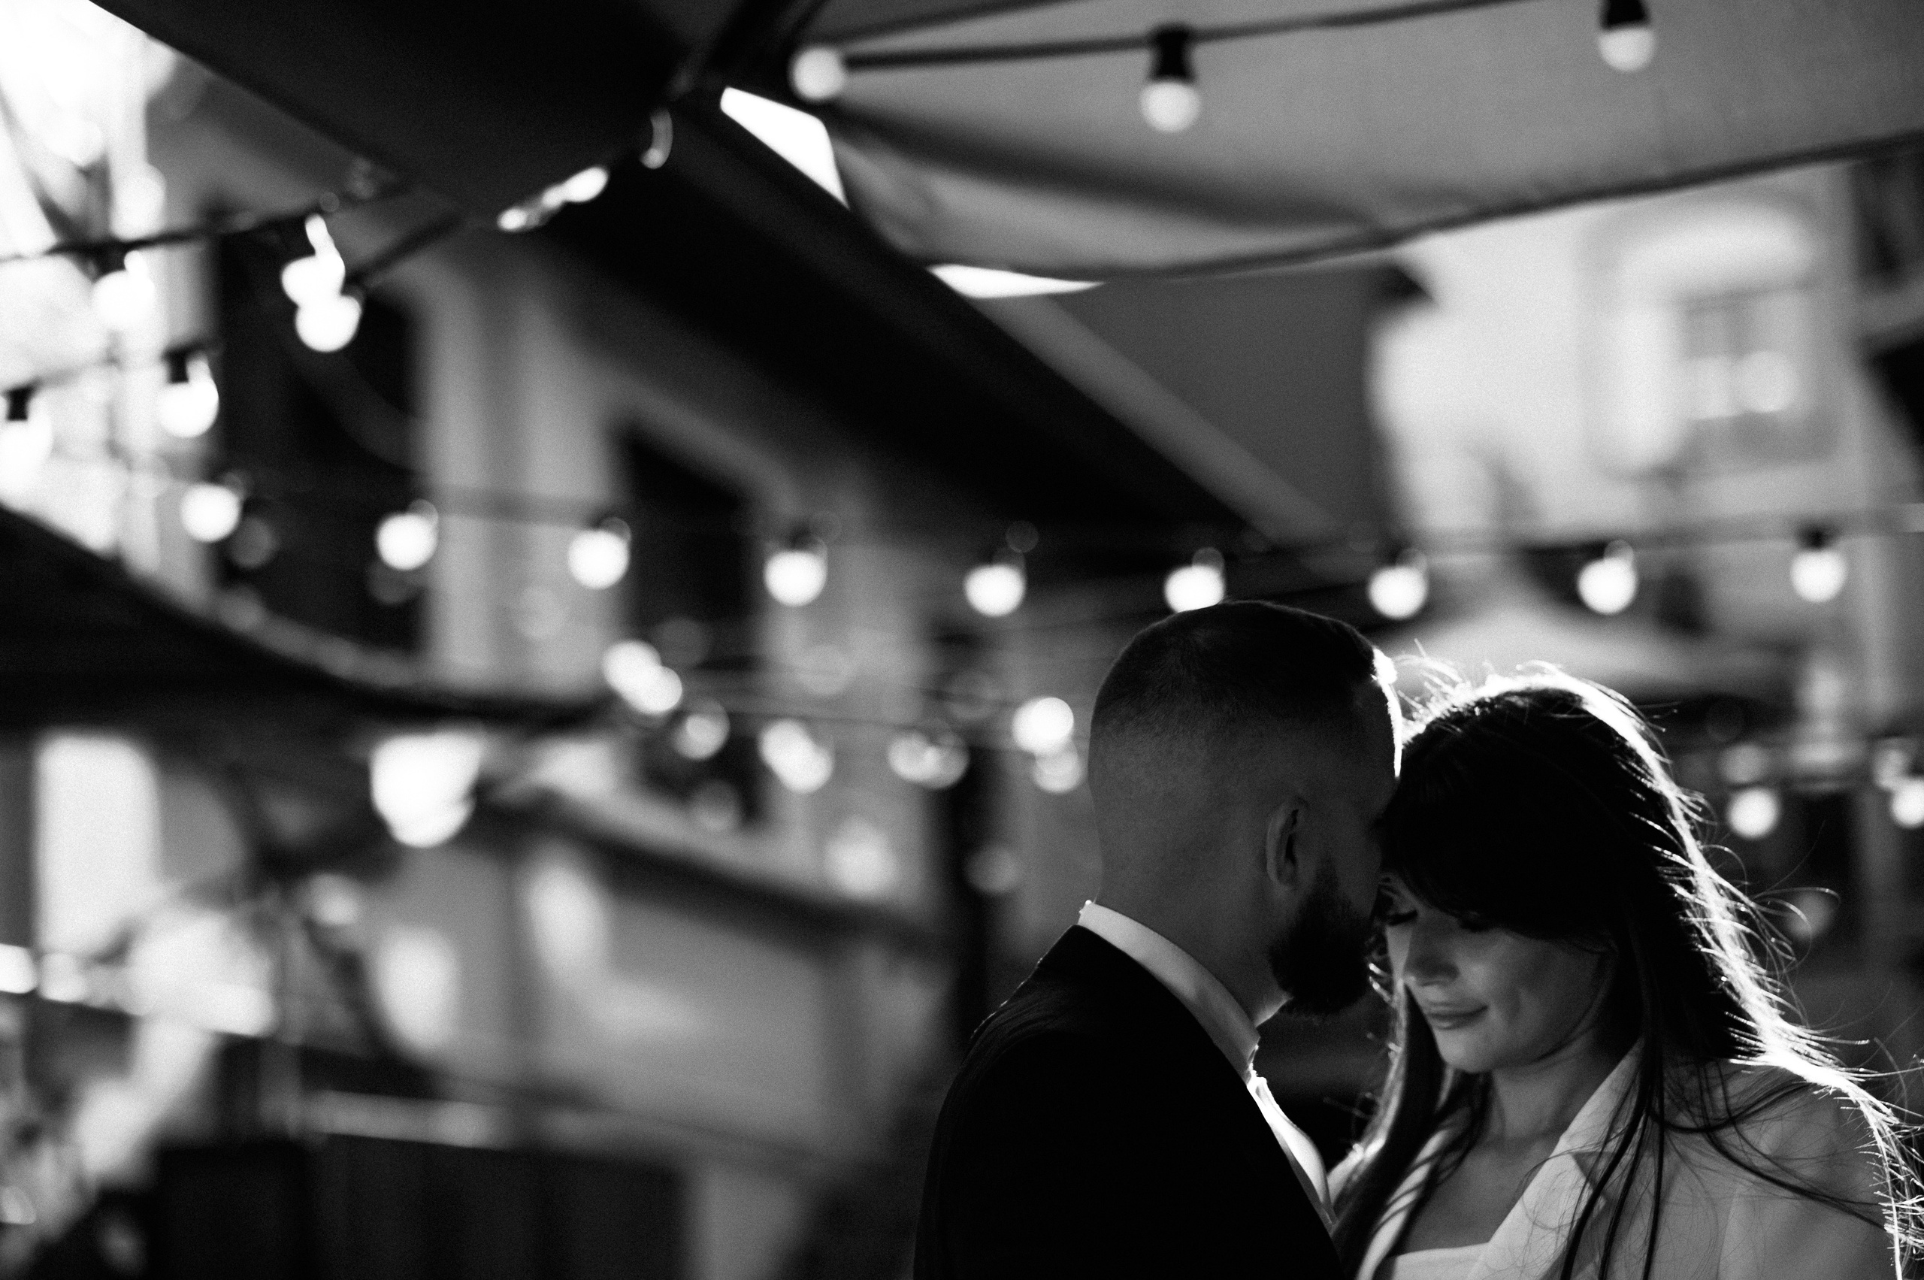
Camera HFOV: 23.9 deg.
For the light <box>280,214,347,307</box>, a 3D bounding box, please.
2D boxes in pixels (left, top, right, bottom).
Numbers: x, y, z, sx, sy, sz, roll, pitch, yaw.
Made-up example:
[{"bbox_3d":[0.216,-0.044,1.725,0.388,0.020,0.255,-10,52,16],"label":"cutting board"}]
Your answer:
[{"bbox_3d":[-0.614,-0.358,4.300,0.050,0.090,0.050,0,-9,-8],"label":"light"}]

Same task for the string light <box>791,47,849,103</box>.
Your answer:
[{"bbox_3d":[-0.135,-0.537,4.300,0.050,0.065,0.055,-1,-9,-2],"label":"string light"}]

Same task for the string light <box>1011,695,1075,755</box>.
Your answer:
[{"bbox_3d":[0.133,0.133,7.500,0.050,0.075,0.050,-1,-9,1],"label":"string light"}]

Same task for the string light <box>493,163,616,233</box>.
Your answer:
[{"bbox_3d":[-0.385,-0.419,4.300,0.090,0.050,0.050,-23,7,0],"label":"string light"}]

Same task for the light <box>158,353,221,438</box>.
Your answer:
[{"bbox_3d":[-0.750,-0.238,4.400,0.050,0.092,0.050,0,-10,-10],"label":"light"}]

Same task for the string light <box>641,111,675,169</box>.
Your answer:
[{"bbox_3d":[-0.289,-0.469,4.250,0.045,0.065,0.045,-1,-9,-4],"label":"string light"}]

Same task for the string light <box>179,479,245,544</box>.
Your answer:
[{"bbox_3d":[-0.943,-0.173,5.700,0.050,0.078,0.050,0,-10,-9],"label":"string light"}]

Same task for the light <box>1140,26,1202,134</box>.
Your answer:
[{"bbox_3d":[0.190,-0.509,4.120,0.050,0.095,0.050,-2,-9,3],"label":"light"}]

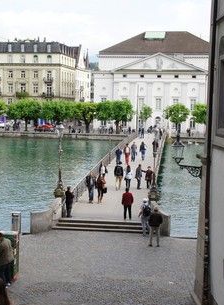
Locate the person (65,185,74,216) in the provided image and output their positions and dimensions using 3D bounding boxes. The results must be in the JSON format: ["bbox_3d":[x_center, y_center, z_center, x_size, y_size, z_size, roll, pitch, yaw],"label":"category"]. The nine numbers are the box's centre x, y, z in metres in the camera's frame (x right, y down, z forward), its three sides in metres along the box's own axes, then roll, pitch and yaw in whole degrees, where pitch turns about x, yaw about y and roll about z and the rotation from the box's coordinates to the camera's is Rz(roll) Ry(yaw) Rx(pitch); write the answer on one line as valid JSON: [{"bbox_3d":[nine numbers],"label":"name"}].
[{"bbox_3d":[-2.144,2.501,29.056,0.420,1.600,0.480,-2,5,-28],"label":"person"}]

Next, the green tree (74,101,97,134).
[{"bbox_3d":[-4.440,-5.755,96.792,4.500,5.170,4.500,1,5,5],"label":"green tree"}]

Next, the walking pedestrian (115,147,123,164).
[{"bbox_3d":[0.588,0.220,49.224,0.540,1.660,0.380,1,5,6],"label":"walking pedestrian"}]

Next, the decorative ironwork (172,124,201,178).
[{"bbox_3d":[2.701,0.102,20.200,1.150,1.620,0.480,1,5,-2],"label":"decorative ironwork"}]

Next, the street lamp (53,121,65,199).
[{"bbox_3d":[-2.568,0.426,28.642,0.530,3.850,0.530,1,5,6],"label":"street lamp"}]

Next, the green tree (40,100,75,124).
[{"bbox_3d":[-11.204,-7.524,118.000,6.990,6.330,6.900,1,5,6],"label":"green tree"}]

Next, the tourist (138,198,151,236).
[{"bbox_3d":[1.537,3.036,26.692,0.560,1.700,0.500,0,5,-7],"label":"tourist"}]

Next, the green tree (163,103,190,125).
[{"bbox_3d":[10.684,-5.350,93.787,4.400,5.300,4.400,1,5,5],"label":"green tree"}]

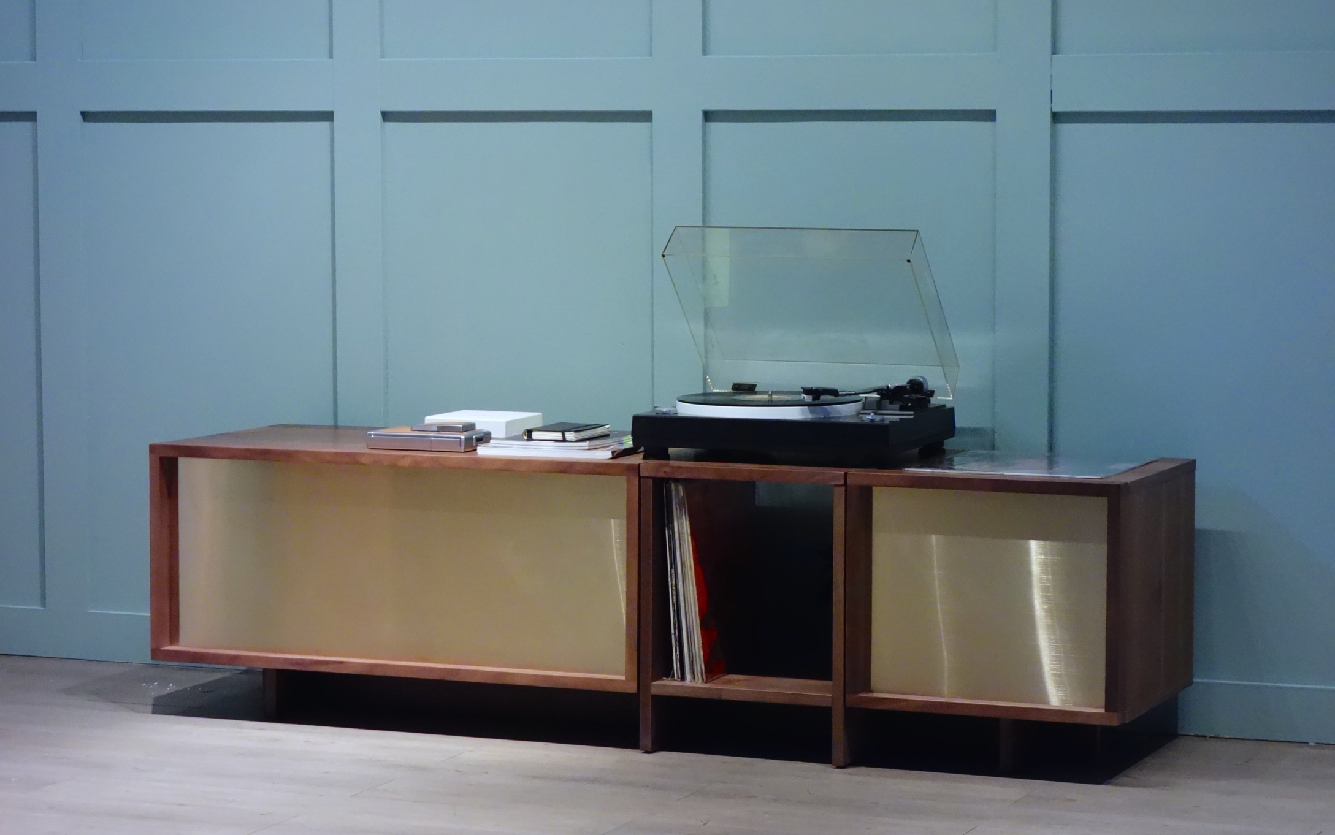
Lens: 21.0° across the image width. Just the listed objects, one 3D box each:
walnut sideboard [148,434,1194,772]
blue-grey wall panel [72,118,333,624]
[{"bbox_3d":[-0.009,0.283,5.893,1.673,0.456,0.431,2,5,23],"label":"walnut sideboard"},{"bbox_3d":[-0.819,-0.092,6.455,0.518,0.912,0.020,2,5,23],"label":"blue-grey wall panel"}]

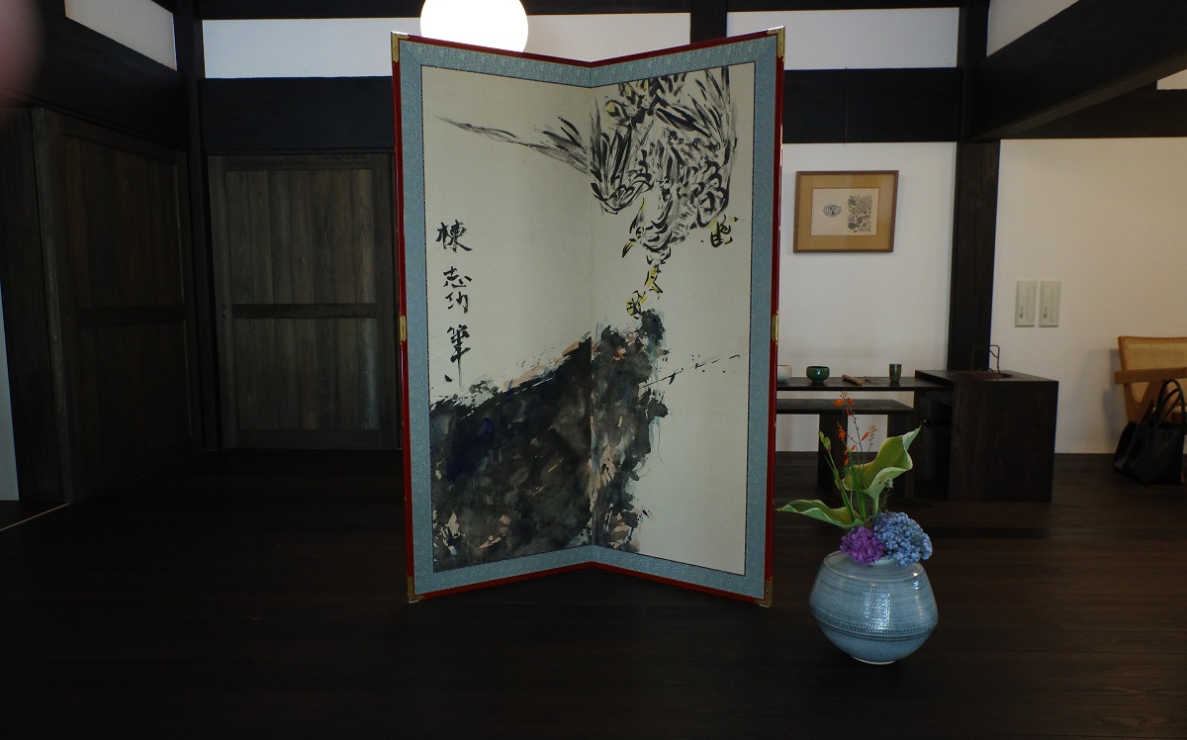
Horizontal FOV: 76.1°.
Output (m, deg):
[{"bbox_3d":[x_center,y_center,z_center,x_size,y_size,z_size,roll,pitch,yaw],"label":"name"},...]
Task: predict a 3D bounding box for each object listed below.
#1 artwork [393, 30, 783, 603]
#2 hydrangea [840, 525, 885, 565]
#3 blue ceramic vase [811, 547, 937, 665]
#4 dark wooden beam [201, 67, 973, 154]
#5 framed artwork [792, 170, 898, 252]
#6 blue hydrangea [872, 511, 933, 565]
[{"bbox_3d":[-0.012,-0.143,2.449,1.137,1.717,0.369,0,6,2],"label":"artwork"},{"bbox_3d":[0.696,0.454,1.965,0.117,0.098,0.112,0,6,2],"label":"hydrangea"},{"bbox_3d":[0.748,0.632,2.027,0.322,0.265,0.322,0,6,2],"label":"blue ceramic vase"},{"bbox_3d":[-0.108,-1.495,4.406,4.343,0.402,0.140,0,6,2],"label":"dark wooden beam"},{"bbox_3d":[1.439,-0.902,4.335,0.563,0.456,0.028,0,10,2],"label":"framed artwork"},{"bbox_3d":[0.812,0.442,1.995,0.156,0.132,0.148,0,6,2],"label":"blue hydrangea"}]

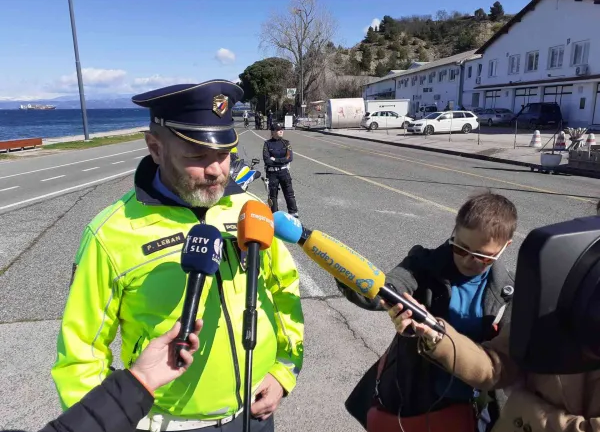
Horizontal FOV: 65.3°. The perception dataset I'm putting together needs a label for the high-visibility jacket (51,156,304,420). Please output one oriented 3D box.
[{"bbox_3d":[-0.333,0.193,1.307,0.650,0.710,0.380,-8,15,-28],"label":"high-visibility jacket"}]

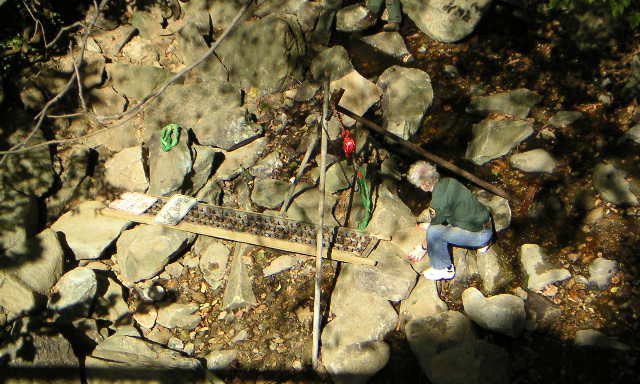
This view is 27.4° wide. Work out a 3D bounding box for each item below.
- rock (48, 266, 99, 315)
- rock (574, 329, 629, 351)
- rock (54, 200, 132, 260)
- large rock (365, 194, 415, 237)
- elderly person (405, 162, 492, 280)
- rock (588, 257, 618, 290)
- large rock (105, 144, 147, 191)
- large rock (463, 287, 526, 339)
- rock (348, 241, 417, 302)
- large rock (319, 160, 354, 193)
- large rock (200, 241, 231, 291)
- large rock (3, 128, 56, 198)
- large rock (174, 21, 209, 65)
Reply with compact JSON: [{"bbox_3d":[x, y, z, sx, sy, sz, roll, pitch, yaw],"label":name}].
[{"bbox_3d":[-1.986,0.792,10.581,0.400,0.250,0.300,-21,45,-22],"label":"rock"},{"bbox_3d":[2.187,1.146,10.200,0.407,0.120,0.180,0,40,0],"label":"rock"},{"bbox_3d":[-1.922,0.323,11.093,0.640,0.280,0.480,0,41,0],"label":"rock"},{"bbox_3d":[0.617,0.209,11.653,0.444,0.247,0.379,0,40,0],"label":"large rock"},{"bbox_3d":[1.026,0.237,10.600,0.680,1.070,0.500,-5,41,-6],"label":"elderly person"},{"bbox_3d":[2.373,0.682,10.989,0.270,0.190,0.280,0,42,0],"label":"rock"},{"bbox_3d":[-1.765,-0.216,12.000,0.349,0.266,0.409,0,41,0],"label":"large rock"},{"bbox_3d":[1.445,0.998,10.868,0.530,0.265,0.441,0,40,0],"label":"large rock"},{"bbox_3d":[0.505,0.642,10.600,0.533,0.220,0.480,0,40,0],"label":"rock"},{"bbox_3d":[0.144,-0.126,11.439,0.320,0.240,0.270,0,42,0],"label":"large rock"},{"bbox_3d":[-0.852,0.585,10.600,0.251,0.130,0.460,0,40,0],"label":"large rock"},{"bbox_3d":[-2.487,-0.260,11.200,0.430,0.400,0.440,0,40,0],"label":"large rock"},{"bbox_3d":[-1.323,-1.534,13.600,0.334,0.290,0.414,0,41,0],"label":"large rock"}]

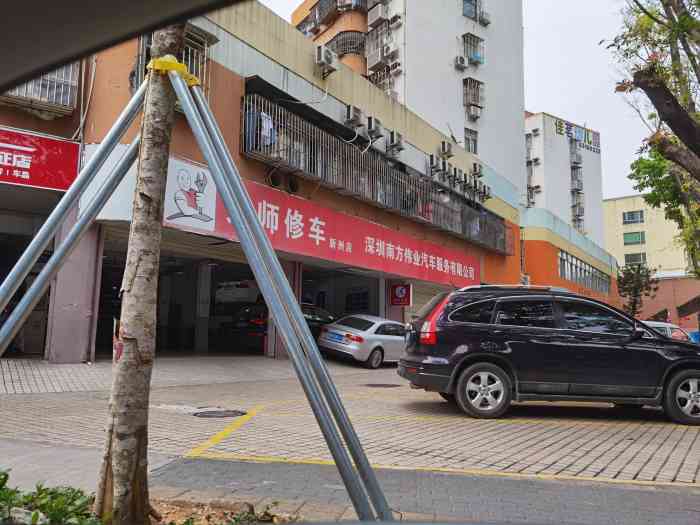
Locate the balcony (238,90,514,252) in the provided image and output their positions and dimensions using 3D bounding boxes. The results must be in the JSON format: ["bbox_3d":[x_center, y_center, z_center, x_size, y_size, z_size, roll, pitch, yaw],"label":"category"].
[{"bbox_3d":[3.773,-2.576,25.185,0.600,1.677,23.932,-4,-8,33],"label":"balcony"}]

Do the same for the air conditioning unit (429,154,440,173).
[{"bbox_3d":[4.015,-4.727,25.777,0.290,0.550,0.780,-4,-8,33],"label":"air conditioning unit"}]

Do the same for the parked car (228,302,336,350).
[{"bbox_3d":[-1.906,2.428,20.151,1.840,1.640,4.600,-6,-9,44],"label":"parked car"}]

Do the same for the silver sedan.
[{"bbox_3d":[0.986,2.530,17.813,1.830,1.430,4.740,6,-3,38],"label":"silver sedan"}]

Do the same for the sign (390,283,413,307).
[{"bbox_3d":[2.067,1.317,21.791,0.860,0.820,0.140,-4,-8,33],"label":"sign"}]

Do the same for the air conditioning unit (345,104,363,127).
[{"bbox_3d":[0.159,-5.351,19.839,0.290,0.550,0.780,-4,-8,33],"label":"air conditioning unit"}]

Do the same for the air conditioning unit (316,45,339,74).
[{"bbox_3d":[-0.765,-6.909,18.522,0.320,0.620,0.860,-4,-8,33],"label":"air conditioning unit"}]

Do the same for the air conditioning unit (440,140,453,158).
[{"bbox_3d":[4.802,-5.638,27.088,0.290,0.560,0.800,-4,-8,33],"label":"air conditioning unit"}]

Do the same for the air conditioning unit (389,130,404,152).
[{"bbox_3d":[1.960,-5.025,22.609,0.290,0.550,0.780,-4,-8,33],"label":"air conditioning unit"}]

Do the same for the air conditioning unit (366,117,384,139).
[{"bbox_3d":[1.022,-5.267,21.173,0.290,0.550,0.780,-4,-8,33],"label":"air conditioning unit"}]

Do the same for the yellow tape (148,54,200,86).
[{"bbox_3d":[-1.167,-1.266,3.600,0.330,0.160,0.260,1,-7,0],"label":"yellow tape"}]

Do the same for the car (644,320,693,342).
[{"bbox_3d":[7.568,2.206,13.951,4.500,1.470,1.760,5,-8,-30],"label":"car"}]

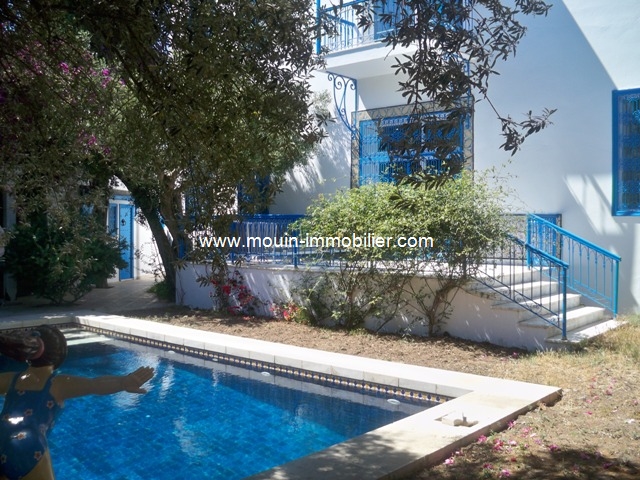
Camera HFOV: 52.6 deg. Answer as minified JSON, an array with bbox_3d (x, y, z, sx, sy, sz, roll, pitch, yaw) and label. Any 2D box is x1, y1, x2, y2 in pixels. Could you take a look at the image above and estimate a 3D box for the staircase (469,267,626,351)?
[{"bbox_3d":[3.146,0.911,8.865,1.503,0.804,2.267,1,1,39],"label":"staircase"}]

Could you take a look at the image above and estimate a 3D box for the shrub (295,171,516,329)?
[{"bbox_3d":[1.003,0.233,9.089,3.342,2.196,1.528,1,1,39],"label":"shrub"}]

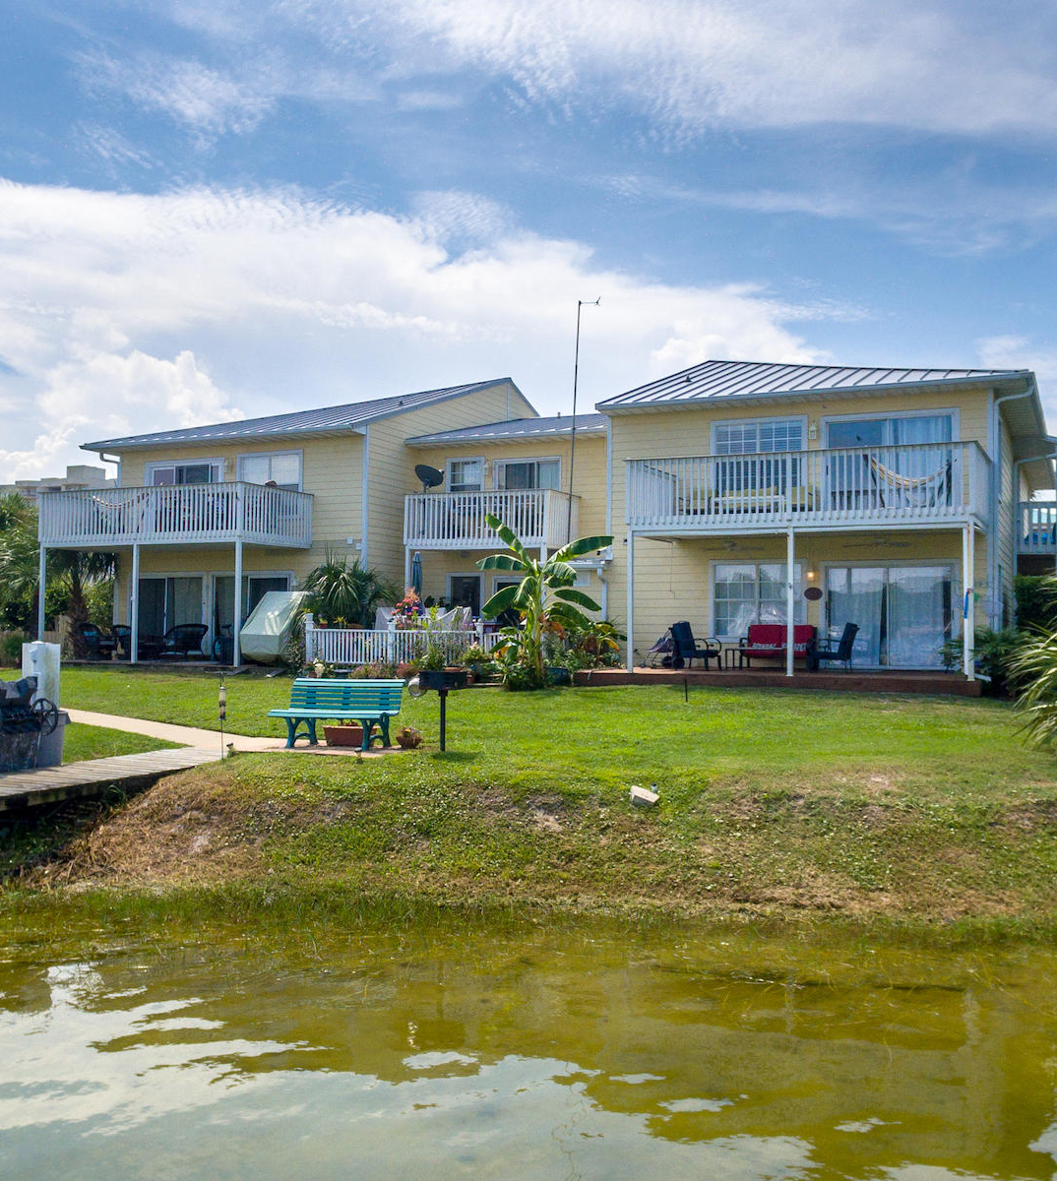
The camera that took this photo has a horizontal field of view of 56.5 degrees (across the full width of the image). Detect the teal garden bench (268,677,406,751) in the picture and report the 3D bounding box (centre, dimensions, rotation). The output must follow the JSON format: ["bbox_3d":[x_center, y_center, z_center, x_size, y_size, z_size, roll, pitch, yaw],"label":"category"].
[{"bbox_3d":[-2.351,1.528,12.111,1.540,0.820,0.630,0,-2,19],"label":"teal garden bench"}]

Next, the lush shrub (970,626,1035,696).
[{"bbox_3d":[8.150,1.220,17.100,1.250,1.250,1.200,0,-2,22],"label":"lush shrub"}]

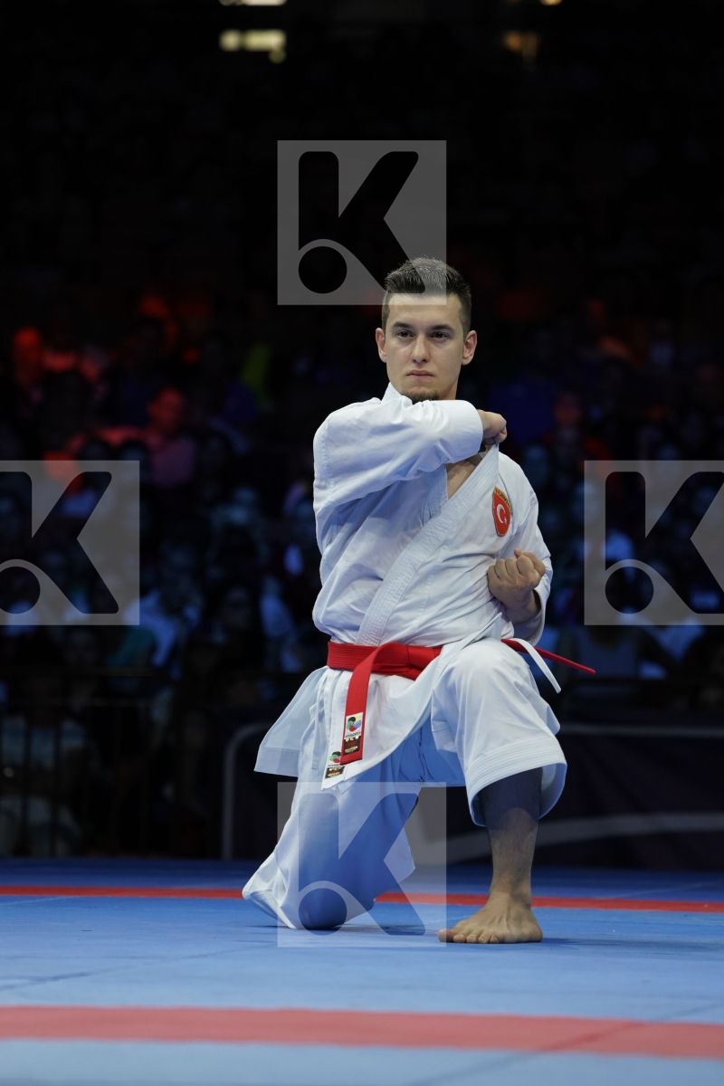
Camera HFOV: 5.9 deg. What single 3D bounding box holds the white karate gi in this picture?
[{"bbox_3d":[0.081,0.217,13.150,0.600,1.030,0.780,1,-1,-2],"label":"white karate gi"}]

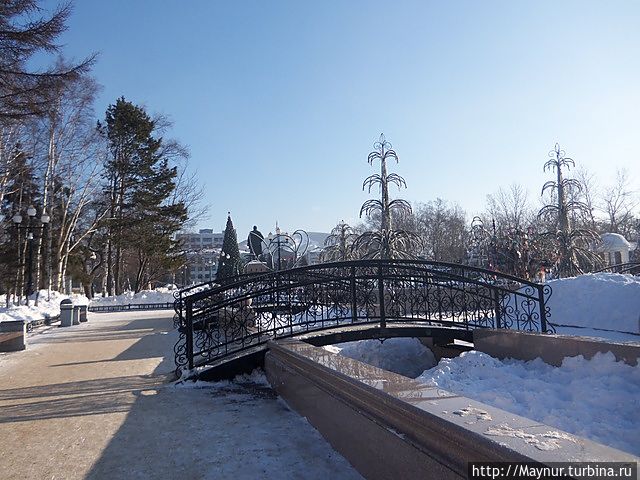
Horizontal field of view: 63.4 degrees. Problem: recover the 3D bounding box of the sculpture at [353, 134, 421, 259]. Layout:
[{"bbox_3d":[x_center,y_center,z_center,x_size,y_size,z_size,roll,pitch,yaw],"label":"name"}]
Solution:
[{"bbox_3d":[2.943,-0.742,23.134,3.000,8.112,3.000,0,-5,-15],"label":"sculpture"}]

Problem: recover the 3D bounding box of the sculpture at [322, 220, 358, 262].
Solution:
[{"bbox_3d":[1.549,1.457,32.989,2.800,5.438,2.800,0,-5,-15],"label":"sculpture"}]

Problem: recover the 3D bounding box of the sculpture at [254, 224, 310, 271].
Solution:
[{"bbox_3d":[-1.711,1.456,22.962,2.500,3.955,2.000,0,-5,-15],"label":"sculpture"}]

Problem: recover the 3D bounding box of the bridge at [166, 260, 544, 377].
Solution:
[{"bbox_3d":[0.937,1.360,9.986,7.182,1.854,1.619,0,-5,-15],"label":"bridge"}]

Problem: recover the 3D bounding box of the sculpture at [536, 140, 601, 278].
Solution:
[{"bbox_3d":[12.023,-0.815,25.629,3.100,8.182,3.100,0,-5,-15],"label":"sculpture"}]

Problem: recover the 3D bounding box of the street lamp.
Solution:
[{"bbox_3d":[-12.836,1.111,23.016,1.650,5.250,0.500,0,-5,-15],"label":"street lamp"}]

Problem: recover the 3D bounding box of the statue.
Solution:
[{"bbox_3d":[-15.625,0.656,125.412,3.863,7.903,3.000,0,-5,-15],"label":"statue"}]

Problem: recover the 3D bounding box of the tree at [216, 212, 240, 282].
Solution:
[{"bbox_3d":[-19.202,2.605,110.206,6.200,17.059,6.200,0,-5,-15],"label":"tree"}]

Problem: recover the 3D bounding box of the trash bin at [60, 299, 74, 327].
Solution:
[{"bbox_3d":[-10.339,2.964,21.242,0.530,1.130,0.500,0,-5,-15],"label":"trash bin"}]

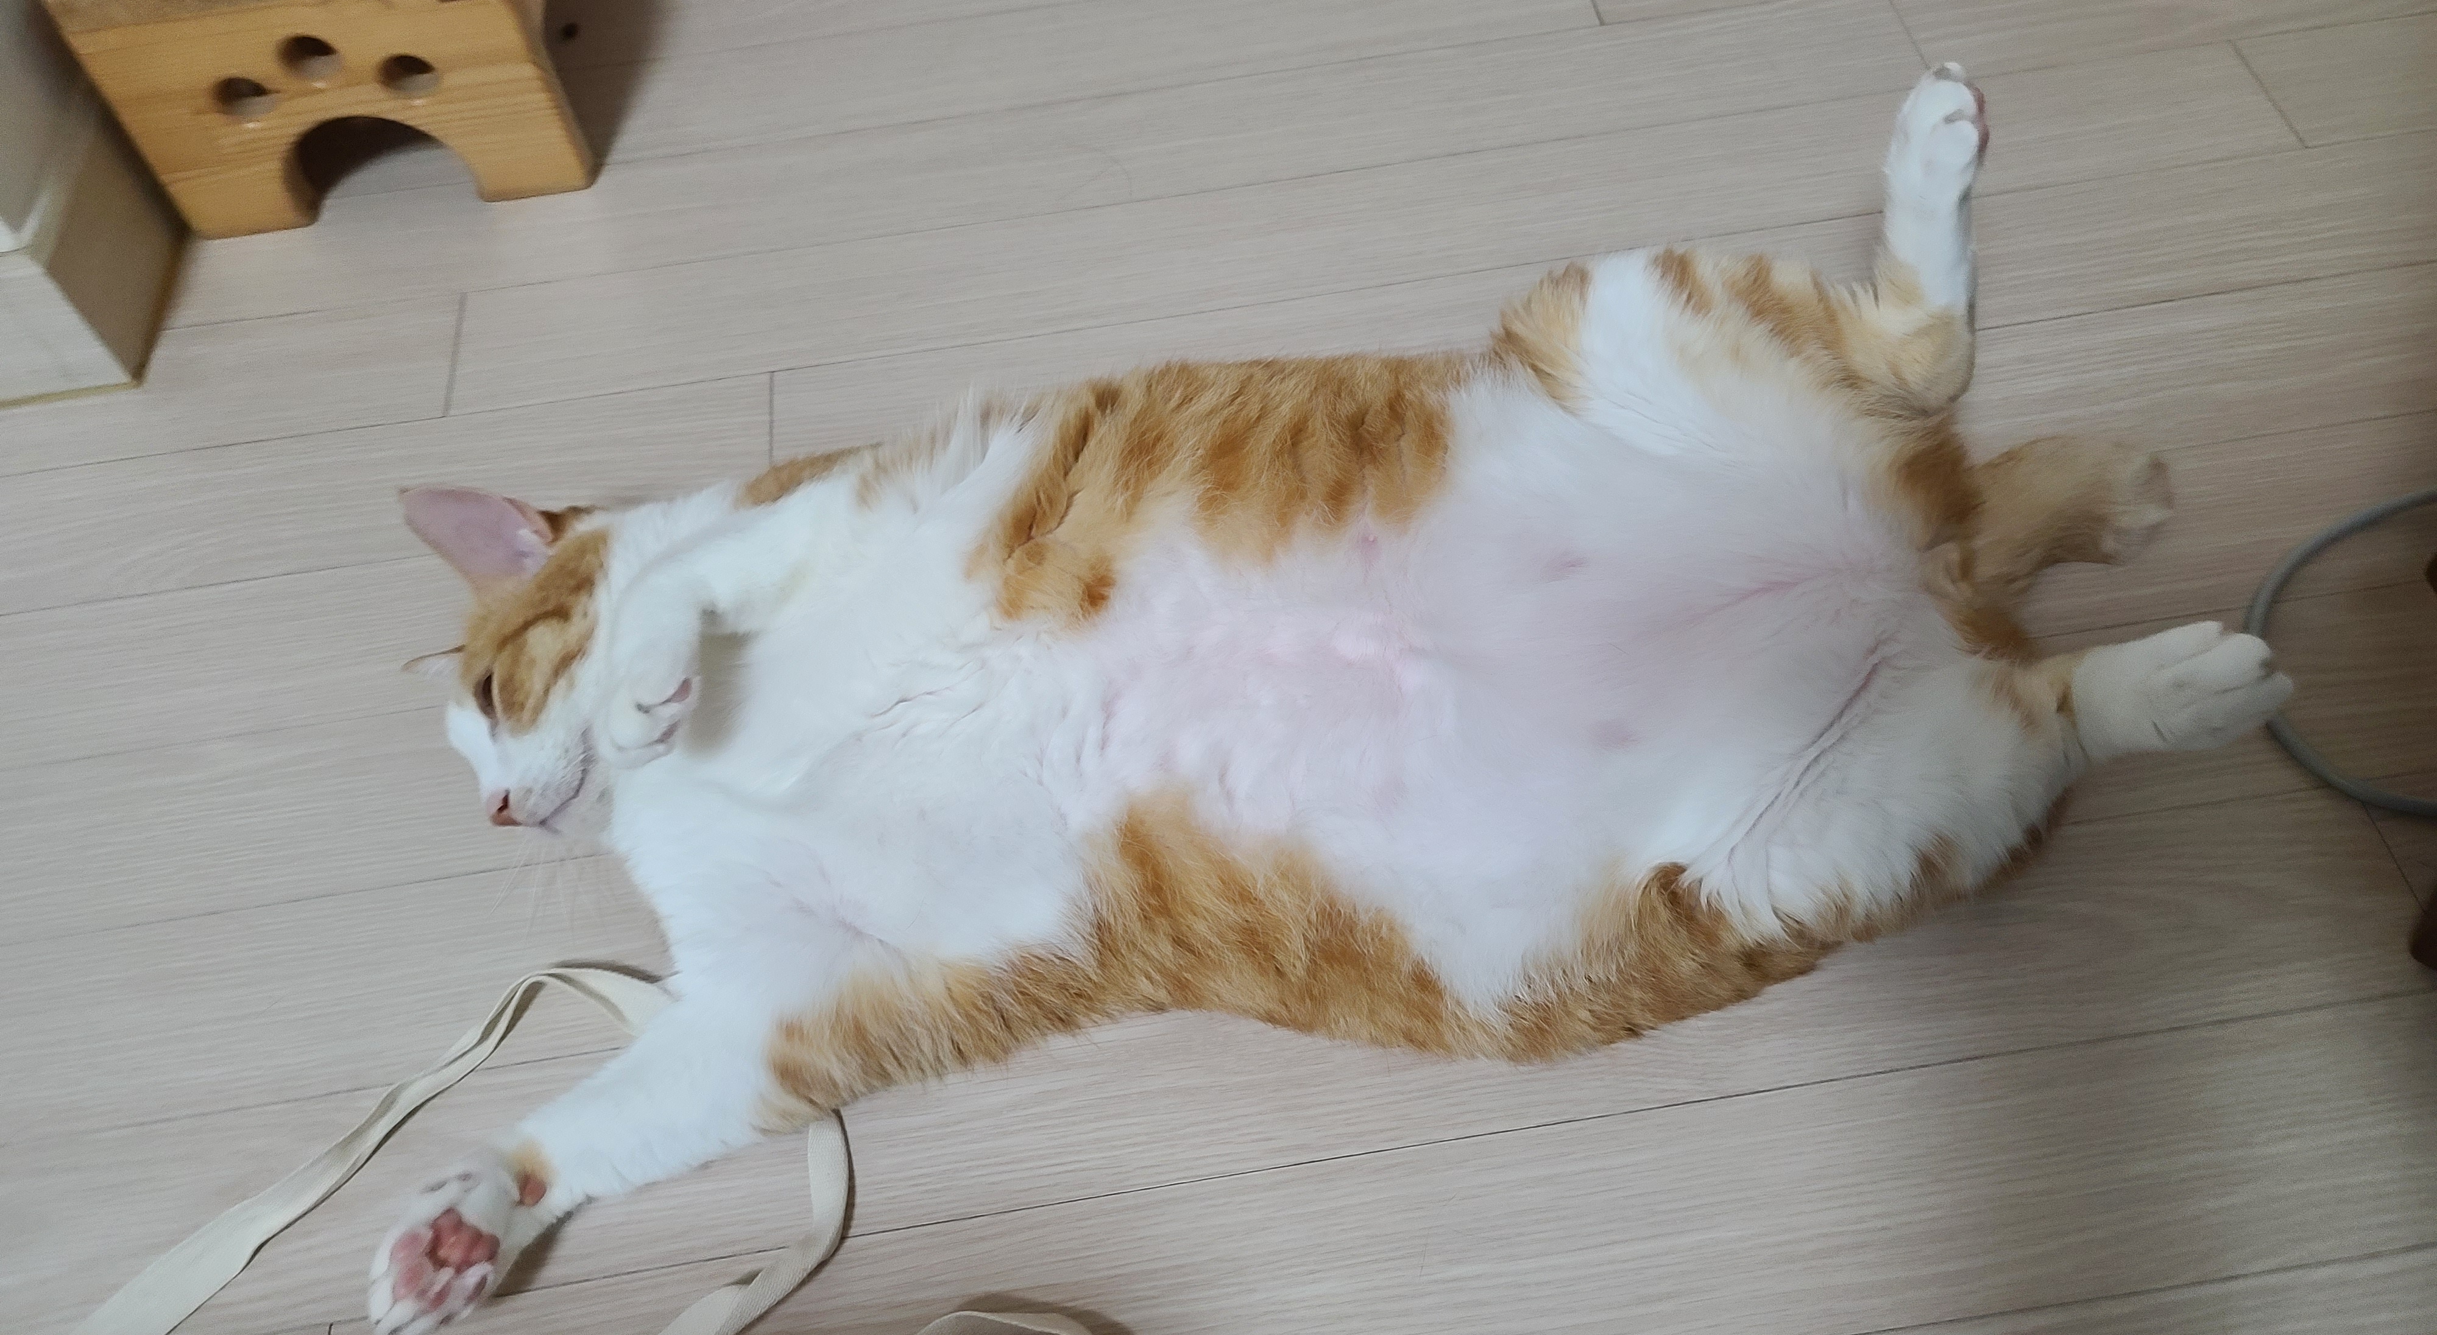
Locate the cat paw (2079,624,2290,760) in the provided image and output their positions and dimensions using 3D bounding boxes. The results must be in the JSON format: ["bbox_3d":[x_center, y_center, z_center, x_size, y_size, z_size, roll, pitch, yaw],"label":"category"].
[{"bbox_3d":[0.323,0.008,0.590,0.064,0.032,0.039,-9,78,-7],"label":"cat paw"}]

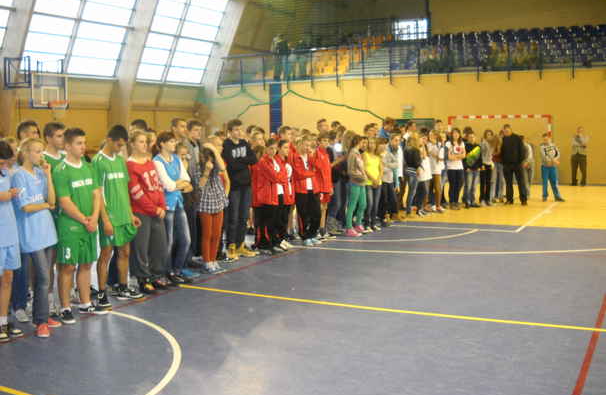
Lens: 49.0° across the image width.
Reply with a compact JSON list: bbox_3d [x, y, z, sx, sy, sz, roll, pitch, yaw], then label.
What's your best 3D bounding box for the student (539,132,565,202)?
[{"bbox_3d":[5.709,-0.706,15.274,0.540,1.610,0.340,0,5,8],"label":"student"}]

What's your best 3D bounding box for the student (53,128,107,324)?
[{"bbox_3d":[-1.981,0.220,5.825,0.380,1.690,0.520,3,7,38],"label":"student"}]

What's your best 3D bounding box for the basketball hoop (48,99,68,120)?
[{"bbox_3d":[-6.196,-2.222,16.900,0.550,0.500,0.470,2,6,29],"label":"basketball hoop"}]

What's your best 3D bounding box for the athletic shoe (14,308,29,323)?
[{"bbox_3d":[-2.431,1.023,5.746,0.100,0.110,0.280,-5,7,-40],"label":"athletic shoe"}]

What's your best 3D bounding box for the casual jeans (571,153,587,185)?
[{"bbox_3d":[8.141,-0.842,19.665,0.460,0.980,0.280,1,5,20],"label":"casual jeans"}]

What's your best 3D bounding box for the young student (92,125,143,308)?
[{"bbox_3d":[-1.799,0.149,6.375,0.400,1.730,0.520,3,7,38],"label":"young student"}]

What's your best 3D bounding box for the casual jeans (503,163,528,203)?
[{"bbox_3d":[4.703,-0.348,14.728,0.490,0.970,0.340,4,7,42],"label":"casual jeans"}]

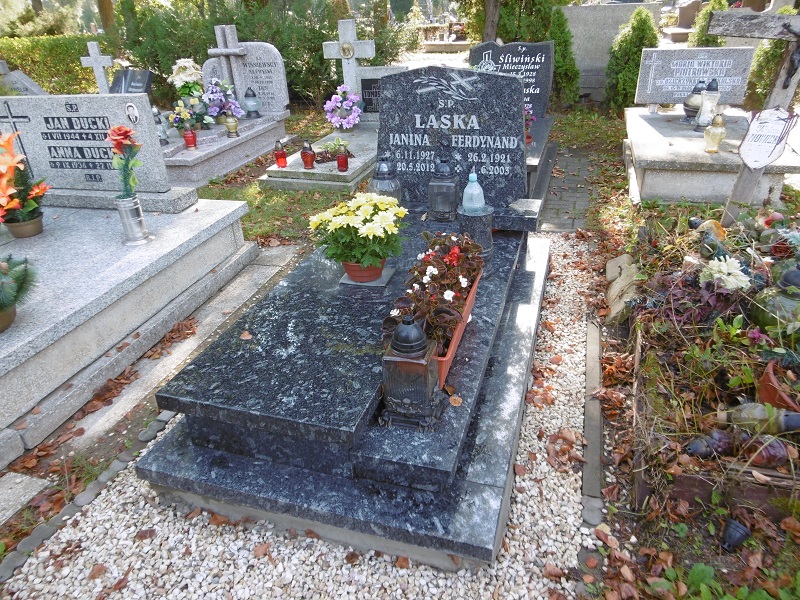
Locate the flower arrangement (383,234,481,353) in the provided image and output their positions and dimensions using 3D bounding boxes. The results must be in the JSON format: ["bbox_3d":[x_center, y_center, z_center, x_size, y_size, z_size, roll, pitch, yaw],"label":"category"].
[{"bbox_3d":[0.129,0.004,1.877,0.230,0.274,0.655,6,29,16],"label":"flower arrangement"}]

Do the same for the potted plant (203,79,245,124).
[{"bbox_3d":[-1.903,-2.148,5.994,0.395,0.437,0.333,7,28,16],"label":"potted plant"}]

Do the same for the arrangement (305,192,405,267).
[{"bbox_3d":[-0.139,-0.224,2.055,0.353,0.314,0.342,-2,27,1],"label":"arrangement"}]

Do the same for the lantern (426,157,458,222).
[{"bbox_3d":[0.222,-0.536,2.685,0.118,0.286,0.118,6,29,16],"label":"lantern"}]

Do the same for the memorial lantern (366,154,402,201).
[{"bbox_3d":[-0.053,-0.610,2.877,0.172,0.291,0.172,7,28,16],"label":"memorial lantern"}]

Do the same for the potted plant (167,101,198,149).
[{"bbox_3d":[-2.156,-1.833,5.534,0.291,0.374,0.270,7,28,16],"label":"potted plant"}]

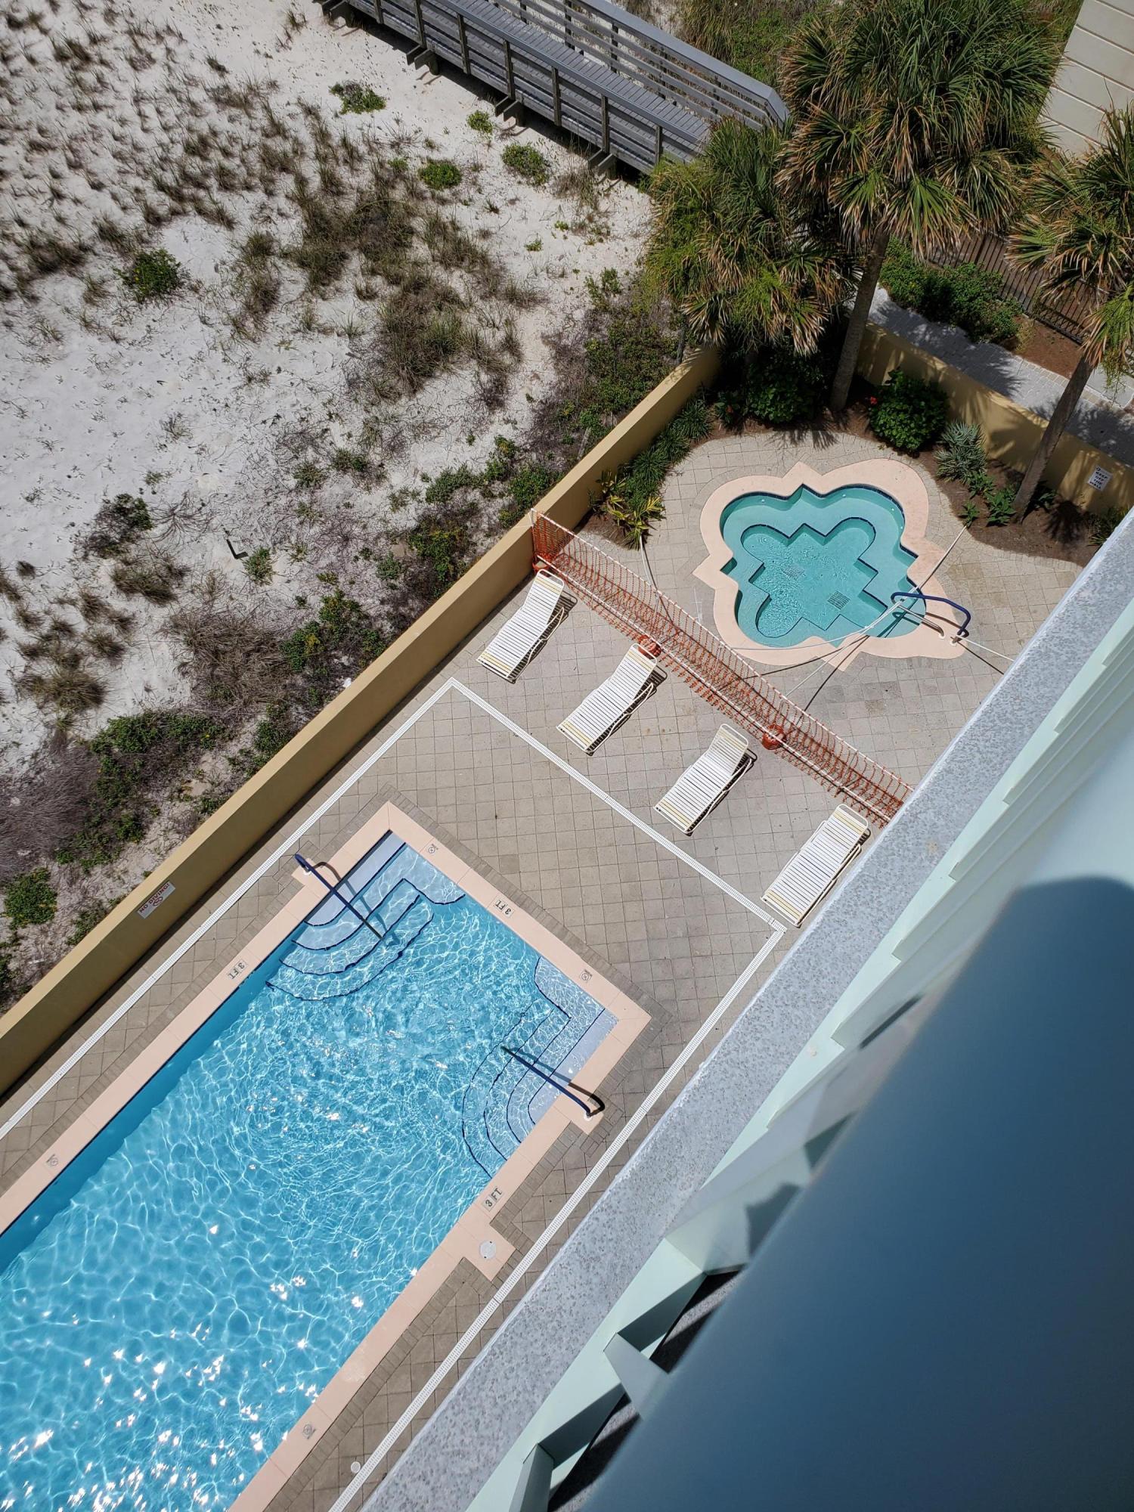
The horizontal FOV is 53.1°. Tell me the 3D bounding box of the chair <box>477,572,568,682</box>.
[{"bbox_3d":[-0.716,-2.108,18.627,0.650,0.800,1.820,30,68,13],"label":"chair"}]

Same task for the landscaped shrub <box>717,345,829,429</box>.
[{"bbox_3d":[3.742,-6.752,20.588,1.950,1.350,1.400,0,65,-1],"label":"landscaped shrub"}]

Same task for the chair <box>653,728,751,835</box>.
[{"bbox_3d":[2.091,0.368,17.447,0.650,0.900,1.670,37,70,15],"label":"chair"}]

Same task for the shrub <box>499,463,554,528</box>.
[{"bbox_3d":[-0.719,-4.549,19.780,1.050,0.800,1.050,37,70,15],"label":"shrub"}]

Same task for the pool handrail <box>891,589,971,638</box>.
[{"bbox_3d":[6.030,-2.443,18.849,1.270,0.880,0.070,37,70,15],"label":"pool handrail"}]

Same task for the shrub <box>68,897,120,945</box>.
[{"bbox_3d":[-6.630,2.314,15.893,0.600,0.500,0.900,37,70,16],"label":"shrub"}]

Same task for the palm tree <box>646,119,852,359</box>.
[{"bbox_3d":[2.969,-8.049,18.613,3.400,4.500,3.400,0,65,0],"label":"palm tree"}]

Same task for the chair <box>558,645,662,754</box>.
[{"bbox_3d":[0.672,-0.883,17.800,0.680,0.800,1.710,39,71,17],"label":"chair"}]

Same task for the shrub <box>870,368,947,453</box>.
[{"bbox_3d":[6.101,-6.133,20.317,1.350,1.380,1.350,0,65,-1],"label":"shrub"}]

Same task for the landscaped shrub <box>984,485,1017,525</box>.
[{"bbox_3d":[7.488,-4.341,19.588,0.560,0.460,0.560,0,65,0],"label":"landscaped shrub"}]

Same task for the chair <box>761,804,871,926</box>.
[{"bbox_3d":[3.645,1.637,16.620,0.680,0.780,1.740,37,70,16],"label":"chair"}]

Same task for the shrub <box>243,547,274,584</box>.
[{"bbox_3d":[-5.001,-3.108,18.406,0.500,0.420,0.500,0,65,0],"label":"shrub"}]

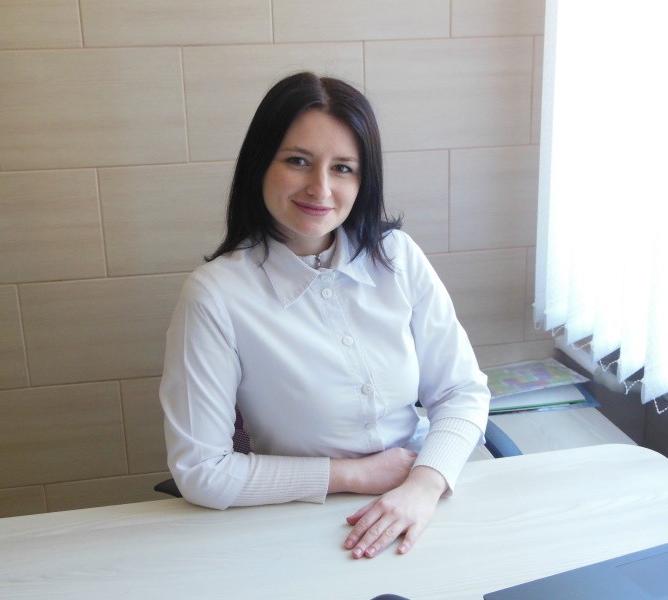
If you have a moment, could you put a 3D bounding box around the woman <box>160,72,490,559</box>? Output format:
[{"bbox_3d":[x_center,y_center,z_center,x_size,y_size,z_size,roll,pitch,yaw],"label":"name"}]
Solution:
[{"bbox_3d":[-0.006,0.320,1.333,0.510,1.280,0.640,-8,16,-21],"label":"woman"}]

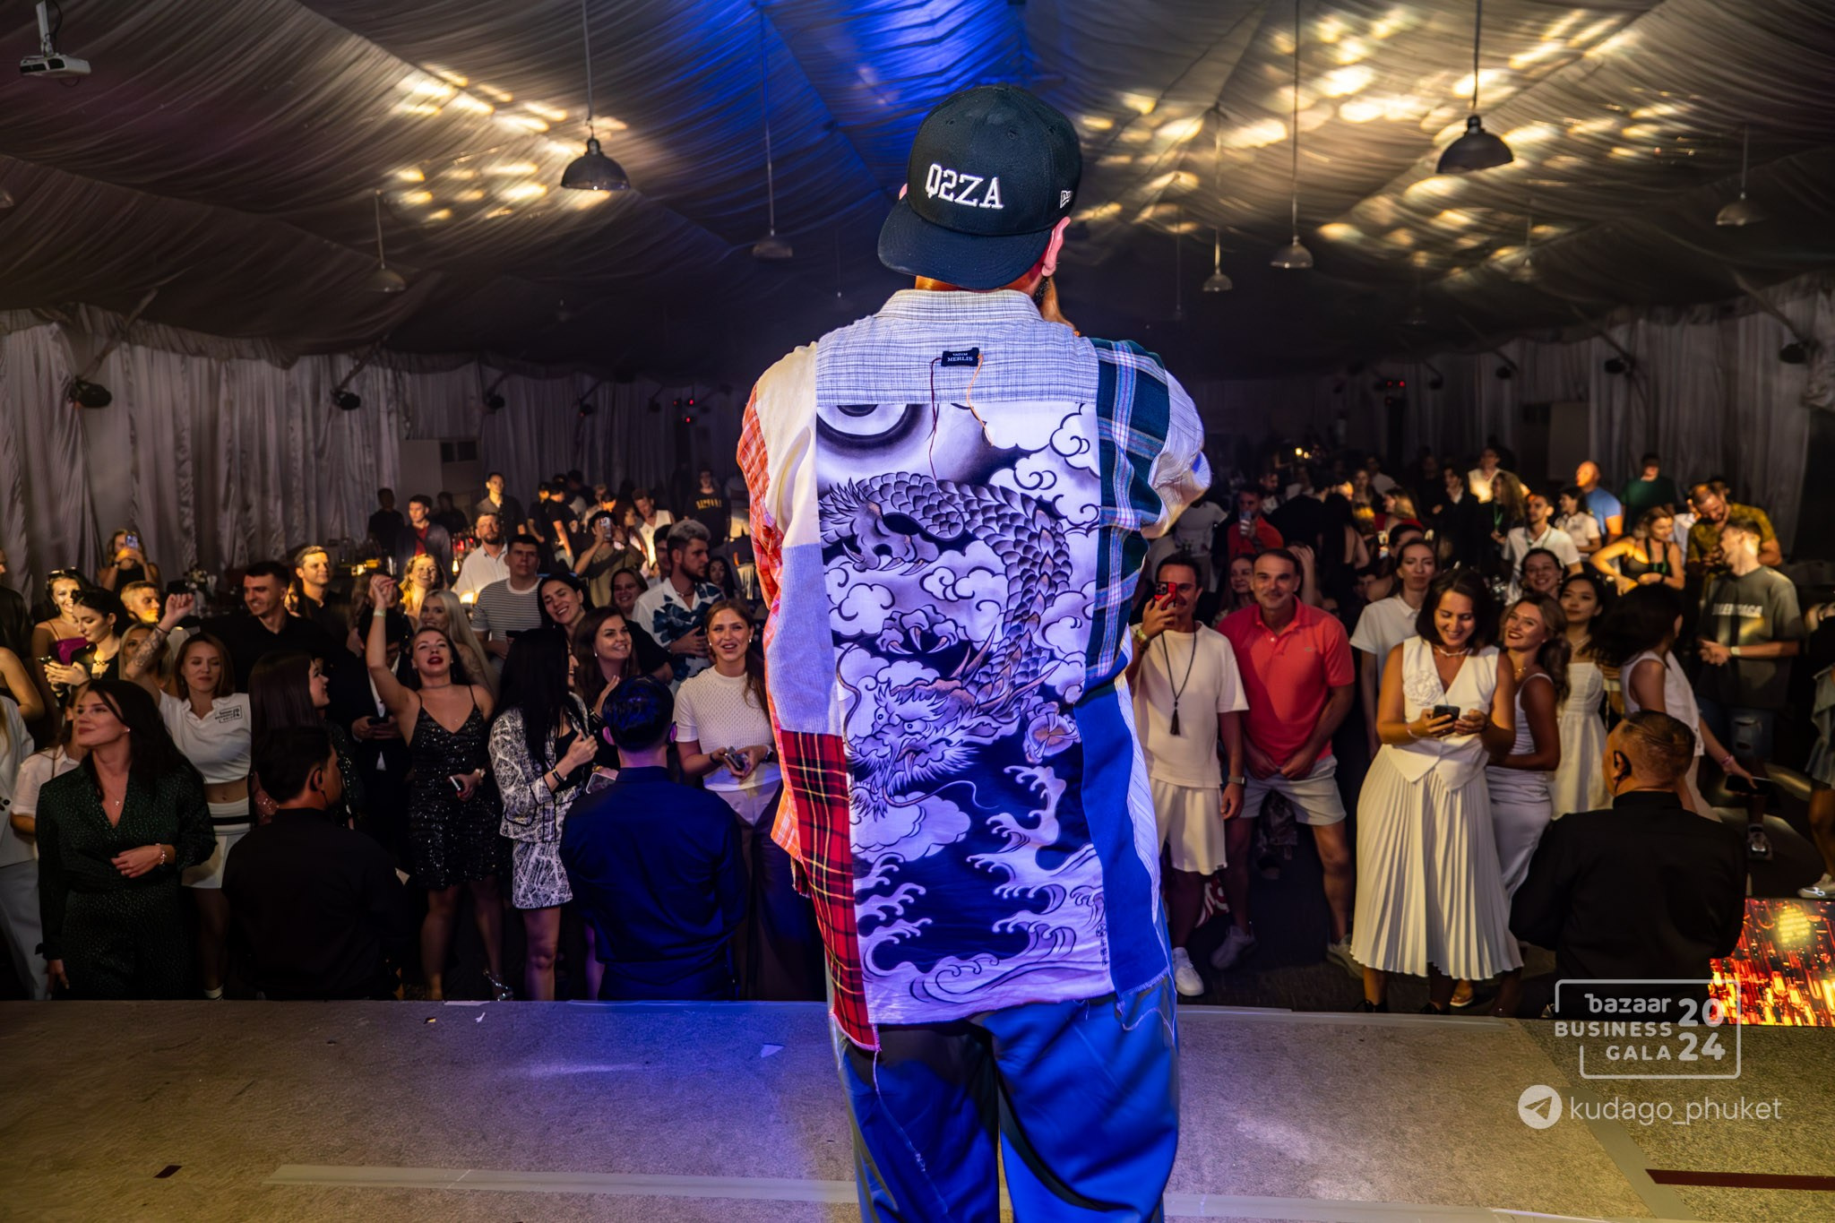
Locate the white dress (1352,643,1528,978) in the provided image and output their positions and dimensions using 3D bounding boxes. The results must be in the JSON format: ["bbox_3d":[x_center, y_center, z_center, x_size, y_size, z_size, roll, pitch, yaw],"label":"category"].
[{"bbox_3d":[1.900,0.703,4.472,0.580,1.226,0.450,1,9,17],"label":"white dress"}]

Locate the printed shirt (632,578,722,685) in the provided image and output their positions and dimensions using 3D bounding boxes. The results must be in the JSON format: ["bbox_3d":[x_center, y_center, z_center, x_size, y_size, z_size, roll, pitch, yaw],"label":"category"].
[{"bbox_3d":[-1.098,0.197,5.596,0.500,0.700,0.320,-6,10,-26],"label":"printed shirt"}]

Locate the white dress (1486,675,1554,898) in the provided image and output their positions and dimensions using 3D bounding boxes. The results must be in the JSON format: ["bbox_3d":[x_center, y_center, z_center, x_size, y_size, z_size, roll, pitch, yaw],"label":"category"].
[{"bbox_3d":[2.250,0.680,4.622,0.320,0.900,0.380,-10,12,-44],"label":"white dress"}]

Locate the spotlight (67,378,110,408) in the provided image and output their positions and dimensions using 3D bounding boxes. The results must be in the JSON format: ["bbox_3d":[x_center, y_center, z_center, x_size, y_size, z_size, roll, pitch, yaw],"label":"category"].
[{"bbox_3d":[-8.603,-2.271,12.700,0.400,0.300,0.330,4,10,30],"label":"spotlight"}]

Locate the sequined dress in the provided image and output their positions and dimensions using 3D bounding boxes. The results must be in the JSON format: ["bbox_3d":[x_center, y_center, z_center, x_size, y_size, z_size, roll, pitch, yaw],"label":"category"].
[{"bbox_3d":[-1.761,0.695,4.660,0.390,0.784,0.300,-3,9,-9],"label":"sequined dress"}]

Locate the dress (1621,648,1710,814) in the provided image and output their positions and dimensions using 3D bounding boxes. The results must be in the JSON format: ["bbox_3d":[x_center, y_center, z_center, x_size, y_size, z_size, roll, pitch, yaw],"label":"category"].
[{"bbox_3d":[2.664,0.559,4.351,0.360,0.880,0.400,-1,9,3],"label":"dress"}]

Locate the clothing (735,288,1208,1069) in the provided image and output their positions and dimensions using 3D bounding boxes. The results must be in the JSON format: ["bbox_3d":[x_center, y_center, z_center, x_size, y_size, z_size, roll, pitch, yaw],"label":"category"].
[{"bbox_3d":[0.065,0.065,1.408,0.530,0.834,0.380,-1,9,5],"label":"clothing"}]

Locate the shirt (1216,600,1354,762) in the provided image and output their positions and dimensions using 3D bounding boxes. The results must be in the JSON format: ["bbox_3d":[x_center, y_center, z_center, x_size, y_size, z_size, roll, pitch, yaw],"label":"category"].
[{"bbox_3d":[1.467,0.285,4.860,0.560,0.670,0.300,1,9,14],"label":"shirt"}]

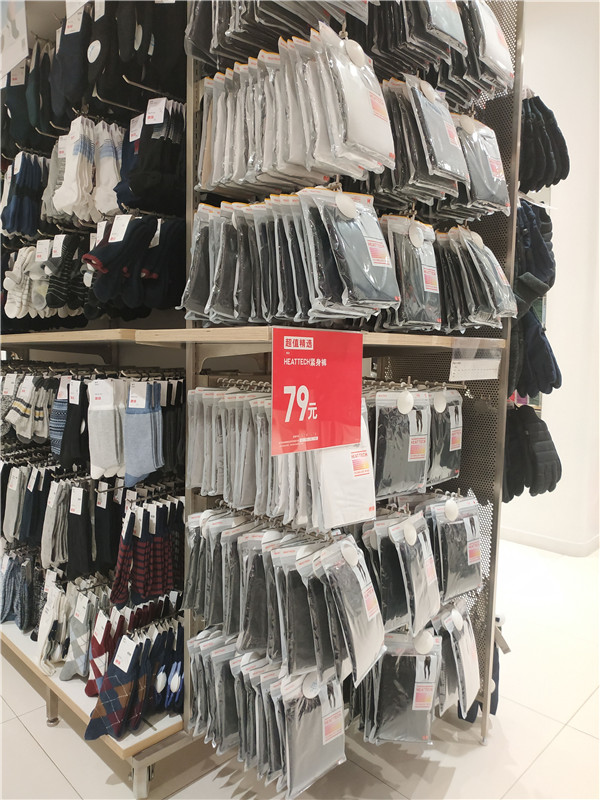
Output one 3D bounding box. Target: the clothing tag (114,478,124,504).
[{"bbox_3d":[-0.558,0.280,1.710,0.046,0.074,0.006,2,-5,45],"label":"clothing tag"}]

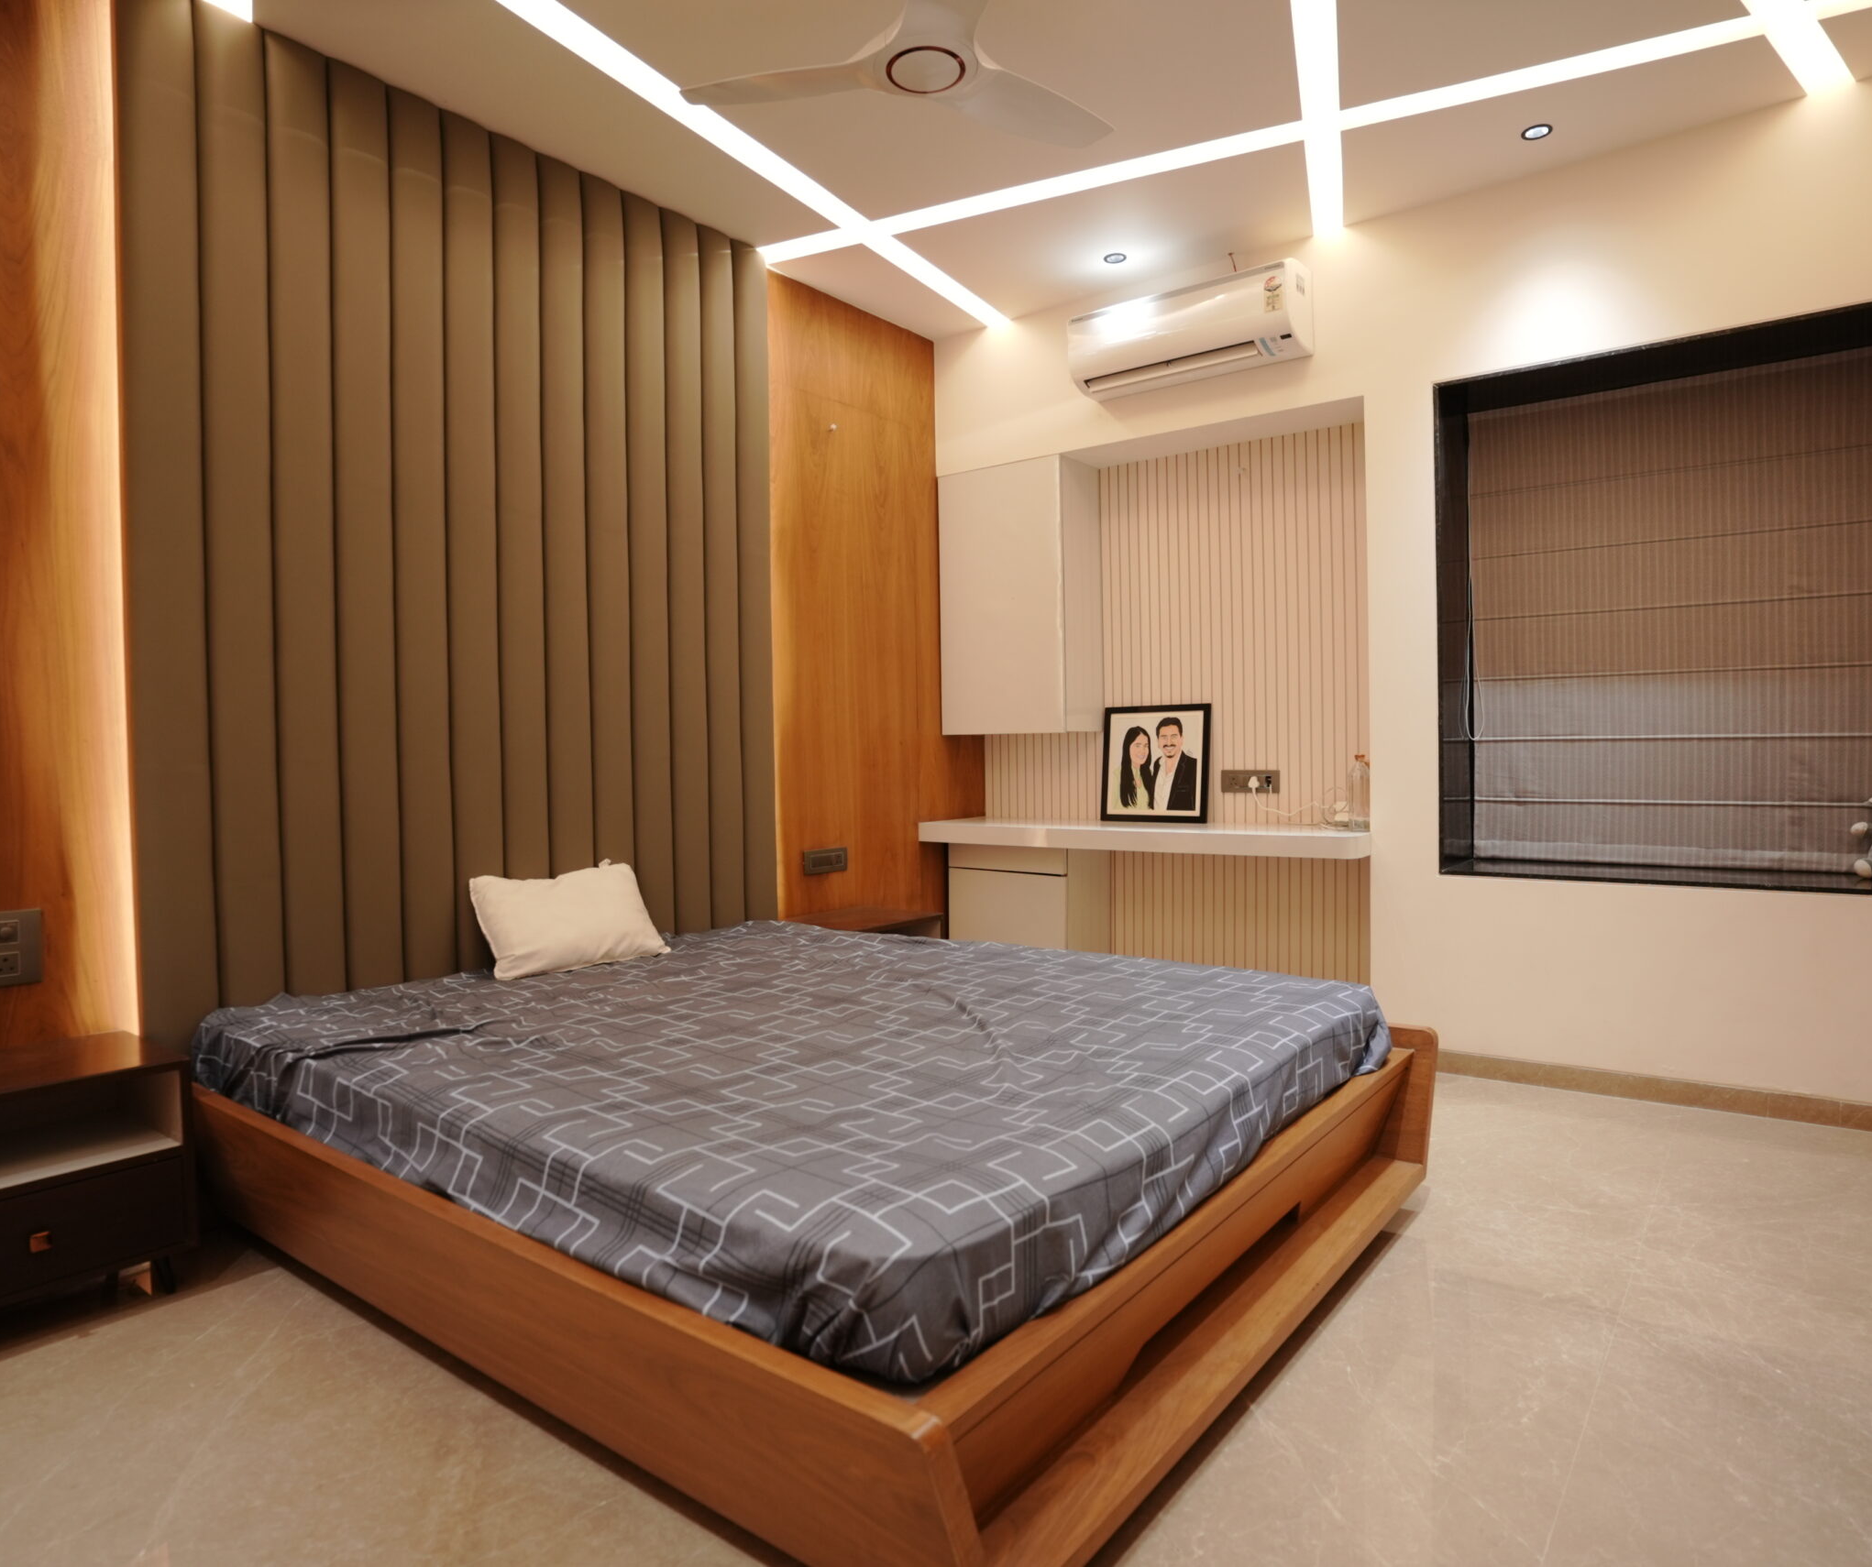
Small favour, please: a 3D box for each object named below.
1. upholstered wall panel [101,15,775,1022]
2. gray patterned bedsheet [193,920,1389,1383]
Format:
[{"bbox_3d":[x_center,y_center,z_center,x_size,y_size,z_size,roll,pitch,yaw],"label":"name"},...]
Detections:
[{"bbox_3d":[-1.191,-0.448,3.236,0.074,2.835,1.957,0,2,37],"label":"upholstered wall panel"},{"bbox_3d":[-0.315,0.573,2.574,2.120,0.164,1.830,0,2,37],"label":"gray patterned bedsheet"}]

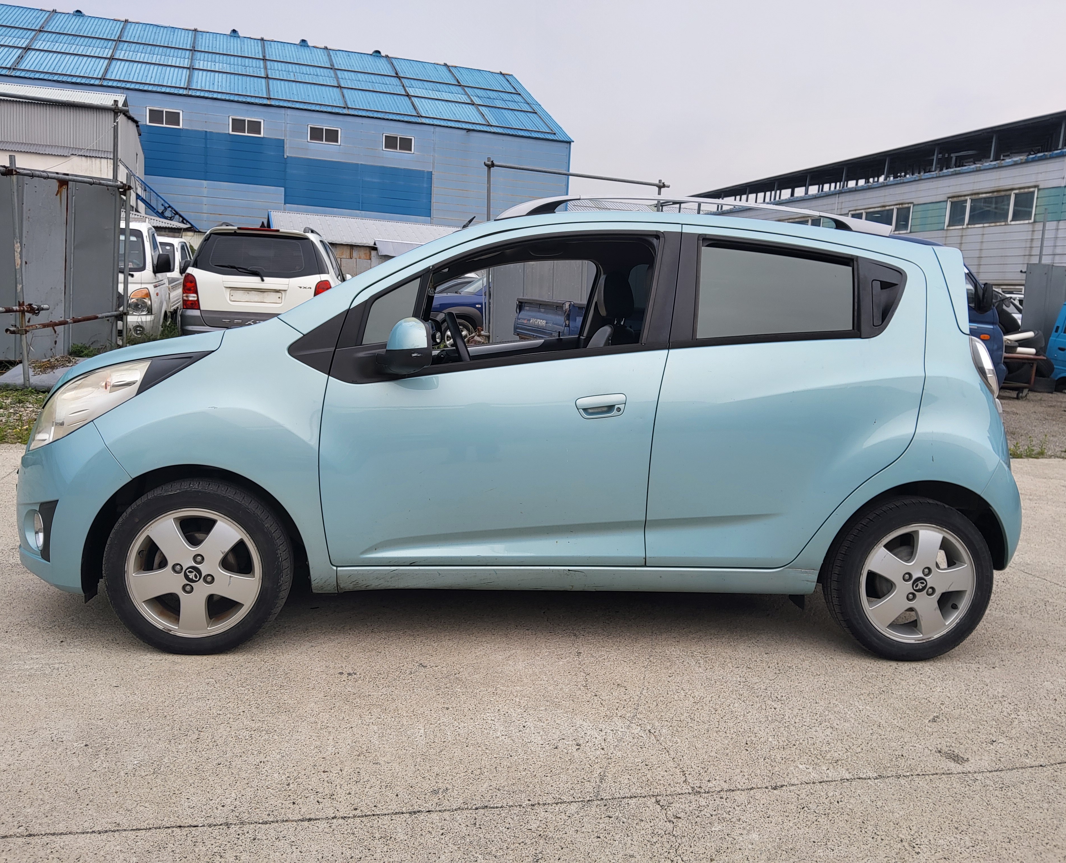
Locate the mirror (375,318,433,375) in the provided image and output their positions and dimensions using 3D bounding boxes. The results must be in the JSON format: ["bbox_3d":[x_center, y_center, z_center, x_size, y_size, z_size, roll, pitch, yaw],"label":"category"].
[{"bbox_3d":[-0.388,-0.257,2.614,0.160,0.170,0.220,2,7,-6],"label":"mirror"}]

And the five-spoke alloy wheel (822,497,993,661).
[{"bbox_3d":[1.307,0.511,3.011,0.575,0.575,0.170,2,8,-7],"label":"five-spoke alloy wheel"}]

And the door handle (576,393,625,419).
[{"bbox_3d":[0.214,-0.081,2.746,0.158,0.078,0.050,2,8,-7],"label":"door handle"}]

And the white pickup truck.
[{"bbox_3d":[-6.649,-2.201,13.913,1.740,1.970,5.100,1,9,-16],"label":"white pickup truck"}]

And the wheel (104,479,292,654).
[{"bbox_3d":[-1.065,0.431,2.772,0.560,0.560,0.170,2,7,-6],"label":"wheel"}]

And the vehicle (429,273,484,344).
[{"bbox_3d":[-0.517,-2.513,18.437,4.350,1.680,1.800,1,9,-17],"label":"vehicle"}]

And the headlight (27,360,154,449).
[{"bbox_3d":[-1.435,-0.083,2.785,0.430,0.320,0.280,0,7,-20],"label":"headlight"}]

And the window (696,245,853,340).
[{"bbox_3d":[0.802,-0.445,2.840,0.548,0.316,0.040,2,-7,-7],"label":"window"}]

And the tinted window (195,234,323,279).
[{"bbox_3d":[-2.946,-1.896,9.300,1.360,0.500,0.080,1,-11,-10],"label":"tinted window"}]

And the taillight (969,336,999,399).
[{"bbox_3d":[1.585,-0.225,3.043,0.160,0.225,0.200,4,7,11],"label":"taillight"}]

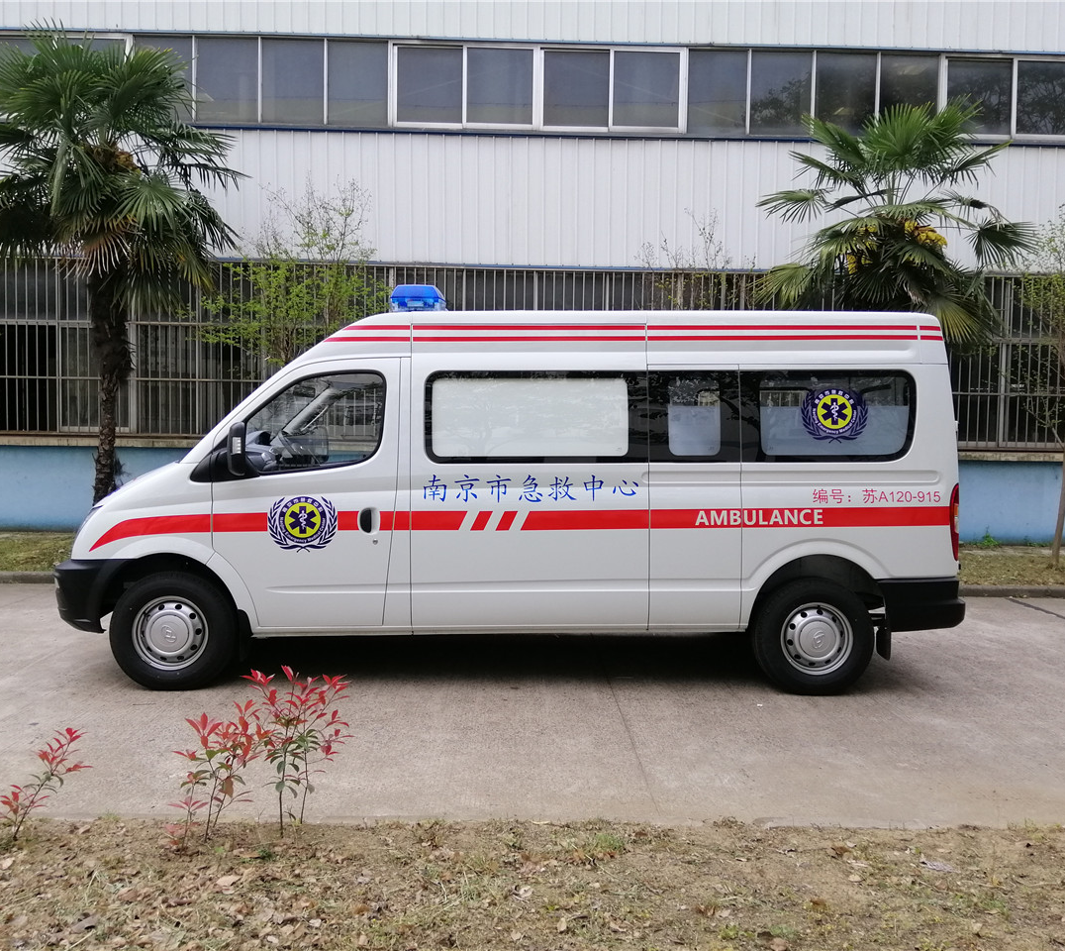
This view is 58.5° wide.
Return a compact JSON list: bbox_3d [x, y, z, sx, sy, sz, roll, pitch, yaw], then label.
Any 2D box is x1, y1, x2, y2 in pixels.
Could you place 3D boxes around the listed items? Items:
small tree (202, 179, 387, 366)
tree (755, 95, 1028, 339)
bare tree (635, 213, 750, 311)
[{"bbox_3d":[-2.675,-1.190,10.693,2.100,4.230,2.000,1,2,-1],"label":"small tree"},{"bbox_3d":[4.096,-1.589,10.752,3.131,5.224,3.131,1,2,-1],"label":"tree"},{"bbox_3d":[1.827,-0.990,10.753,1.650,3.959,1.600,1,2,-1],"label":"bare tree"}]

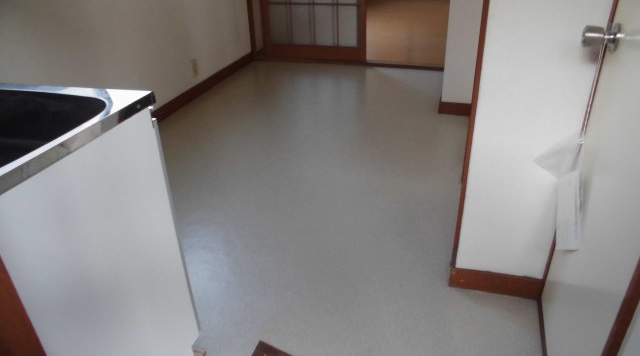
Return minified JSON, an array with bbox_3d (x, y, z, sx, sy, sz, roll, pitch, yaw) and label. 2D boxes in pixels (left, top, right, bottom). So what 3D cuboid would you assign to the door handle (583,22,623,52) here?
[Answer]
[{"bbox_3d":[0.615,-0.306,1.055,0.066,0.063,0.063,7,31,16],"label":"door handle"}]

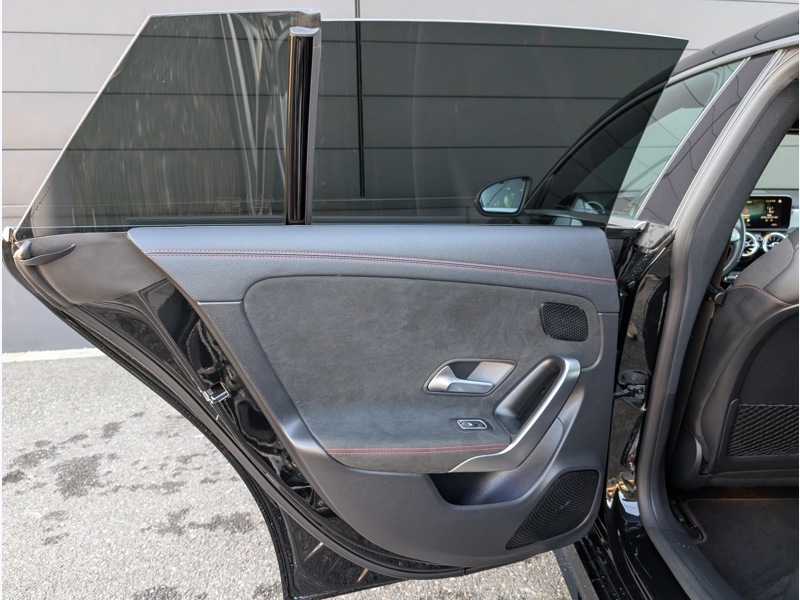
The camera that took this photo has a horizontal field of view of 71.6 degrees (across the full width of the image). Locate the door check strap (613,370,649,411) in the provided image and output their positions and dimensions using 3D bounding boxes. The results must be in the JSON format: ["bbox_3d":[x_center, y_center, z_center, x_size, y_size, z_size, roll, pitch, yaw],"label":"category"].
[{"bbox_3d":[0.488,0.192,1.175,0.075,0.080,0.065,-1,13,-3],"label":"door check strap"}]

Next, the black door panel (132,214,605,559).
[{"bbox_3d":[0.030,0.189,0.934,0.820,0.640,0.140,-6,14,-21],"label":"black door panel"}]

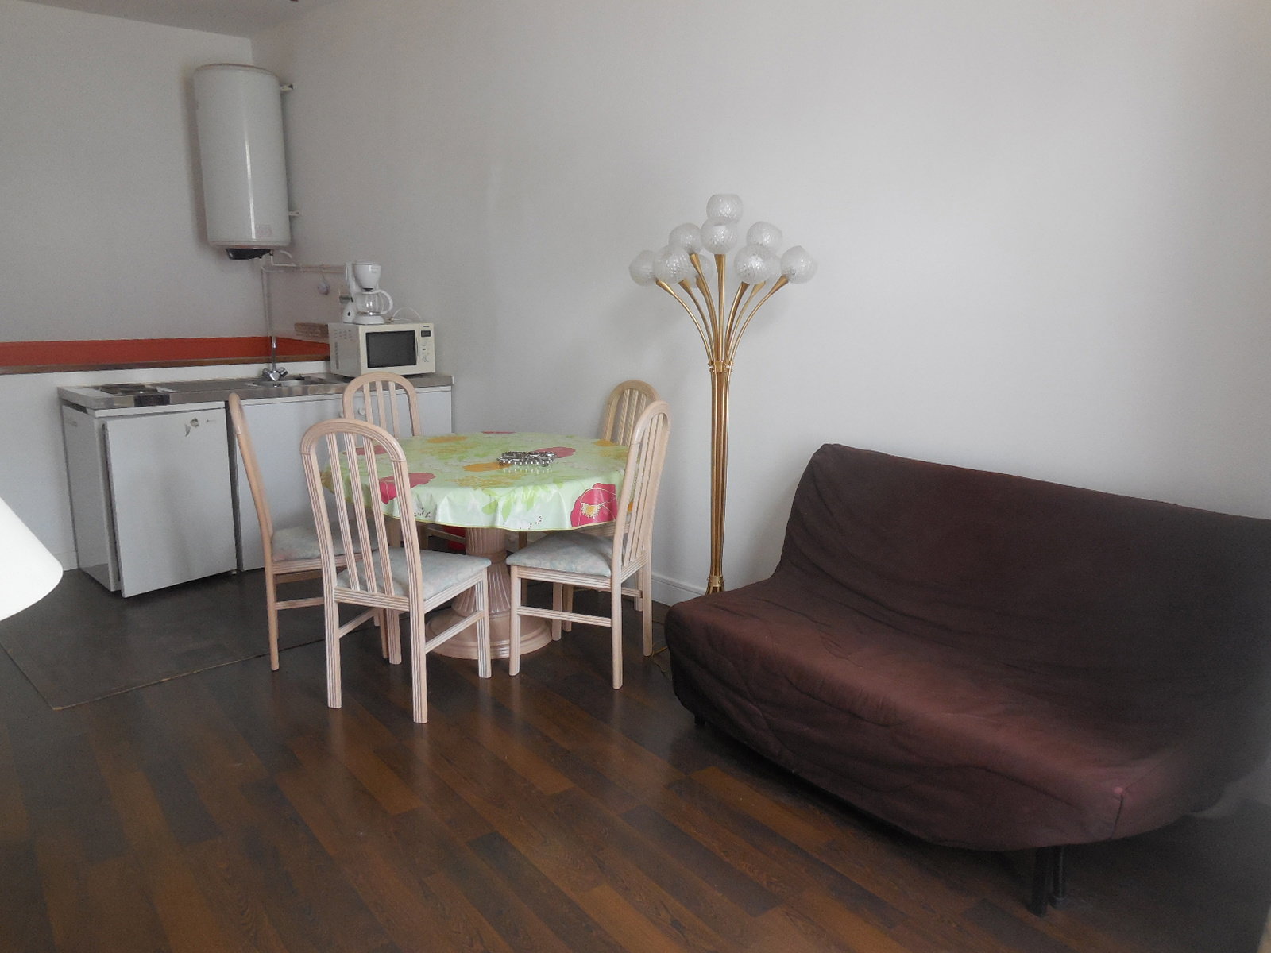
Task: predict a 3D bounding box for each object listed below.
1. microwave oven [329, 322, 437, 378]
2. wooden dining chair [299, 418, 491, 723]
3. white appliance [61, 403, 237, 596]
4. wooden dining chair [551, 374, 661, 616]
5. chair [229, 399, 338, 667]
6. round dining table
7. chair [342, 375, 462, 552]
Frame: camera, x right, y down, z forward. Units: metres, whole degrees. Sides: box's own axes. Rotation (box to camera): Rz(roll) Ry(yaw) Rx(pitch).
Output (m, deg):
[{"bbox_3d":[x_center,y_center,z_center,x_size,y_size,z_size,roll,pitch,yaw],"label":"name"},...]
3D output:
[{"bbox_3d":[-1.450,-0.739,5.288,0.475,0.285,0.385,-10,15,-42],"label":"microwave oven"},{"bbox_3d":[-0.798,0.263,3.107,0.430,1.000,0.530,4,12,17],"label":"wooden dining chair"},{"bbox_3d":[-2.342,0.073,4.436,0.580,0.840,0.540,11,16,43],"label":"white appliance"},{"bbox_3d":[-0.205,0.090,3.979,0.530,1.000,0.430,-8,14,-36],"label":"wooden dining chair"},{"bbox_3d":[-1.238,0.178,3.522,0.530,1.000,0.430,-4,12,-19],"label":"chair"},{"bbox_3d":[-0.591,0.283,3.666,1.180,0.742,1.180,0,11,0],"label":"round dining table"},{"bbox_3d":[-1.043,0.042,4.206,0.430,1.000,0.530,-9,14,-38],"label":"chair"}]

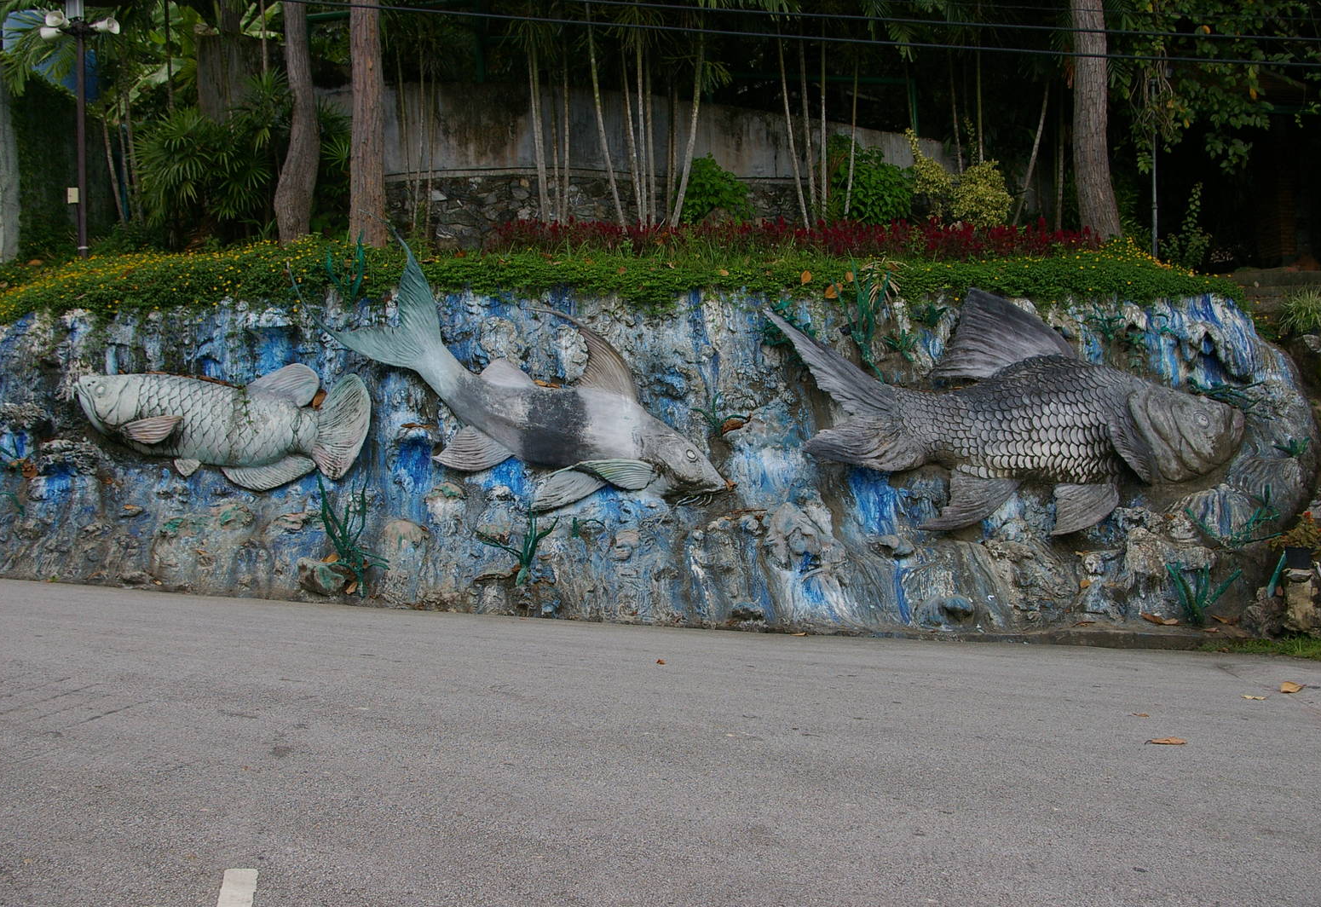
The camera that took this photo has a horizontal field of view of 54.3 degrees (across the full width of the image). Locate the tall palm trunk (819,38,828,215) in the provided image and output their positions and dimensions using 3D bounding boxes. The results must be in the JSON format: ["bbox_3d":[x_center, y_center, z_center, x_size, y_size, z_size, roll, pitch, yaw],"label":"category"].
[{"bbox_3d":[2.021,-4.028,15.900,0.072,2.278,0.066,0,0,0],"label":"tall palm trunk"}]

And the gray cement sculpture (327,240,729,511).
[{"bbox_3d":[-1.330,-0.789,12.700,3.850,2.550,0.800,6,2,16],"label":"gray cement sculpture"}]

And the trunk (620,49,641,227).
[{"bbox_3d":[-0.343,-3.818,15.500,0.077,2.246,0.064,-6,0,0],"label":"trunk"}]

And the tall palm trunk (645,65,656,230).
[{"bbox_3d":[-0.122,-3.805,15.900,0.072,2.117,0.066,-2,0,0],"label":"tall palm trunk"}]

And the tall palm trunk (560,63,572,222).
[{"bbox_3d":[-1.172,-3.875,16.000,0.073,2.115,0.066,0,0,0],"label":"tall palm trunk"}]

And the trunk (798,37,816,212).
[{"bbox_3d":[1.815,-3.970,15.800,0.078,2.283,0.065,-4,0,0],"label":"trunk"}]

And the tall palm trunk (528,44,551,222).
[{"bbox_3d":[-1.485,-3.918,15.800,0.092,2.285,0.078,-5,0,0],"label":"tall palm trunk"}]

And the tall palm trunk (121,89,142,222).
[{"bbox_3d":[-7.169,-4.042,17.500,0.094,1.893,0.072,-7,0,0],"label":"tall palm trunk"}]

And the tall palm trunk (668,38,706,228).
[{"bbox_3d":[0.325,-3.832,15.400,0.115,2.400,0.077,8,0,0],"label":"tall palm trunk"}]

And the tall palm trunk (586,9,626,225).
[{"bbox_3d":[-0.641,-4.010,15.400,0.115,2.754,0.077,-9,0,0],"label":"tall palm trunk"}]

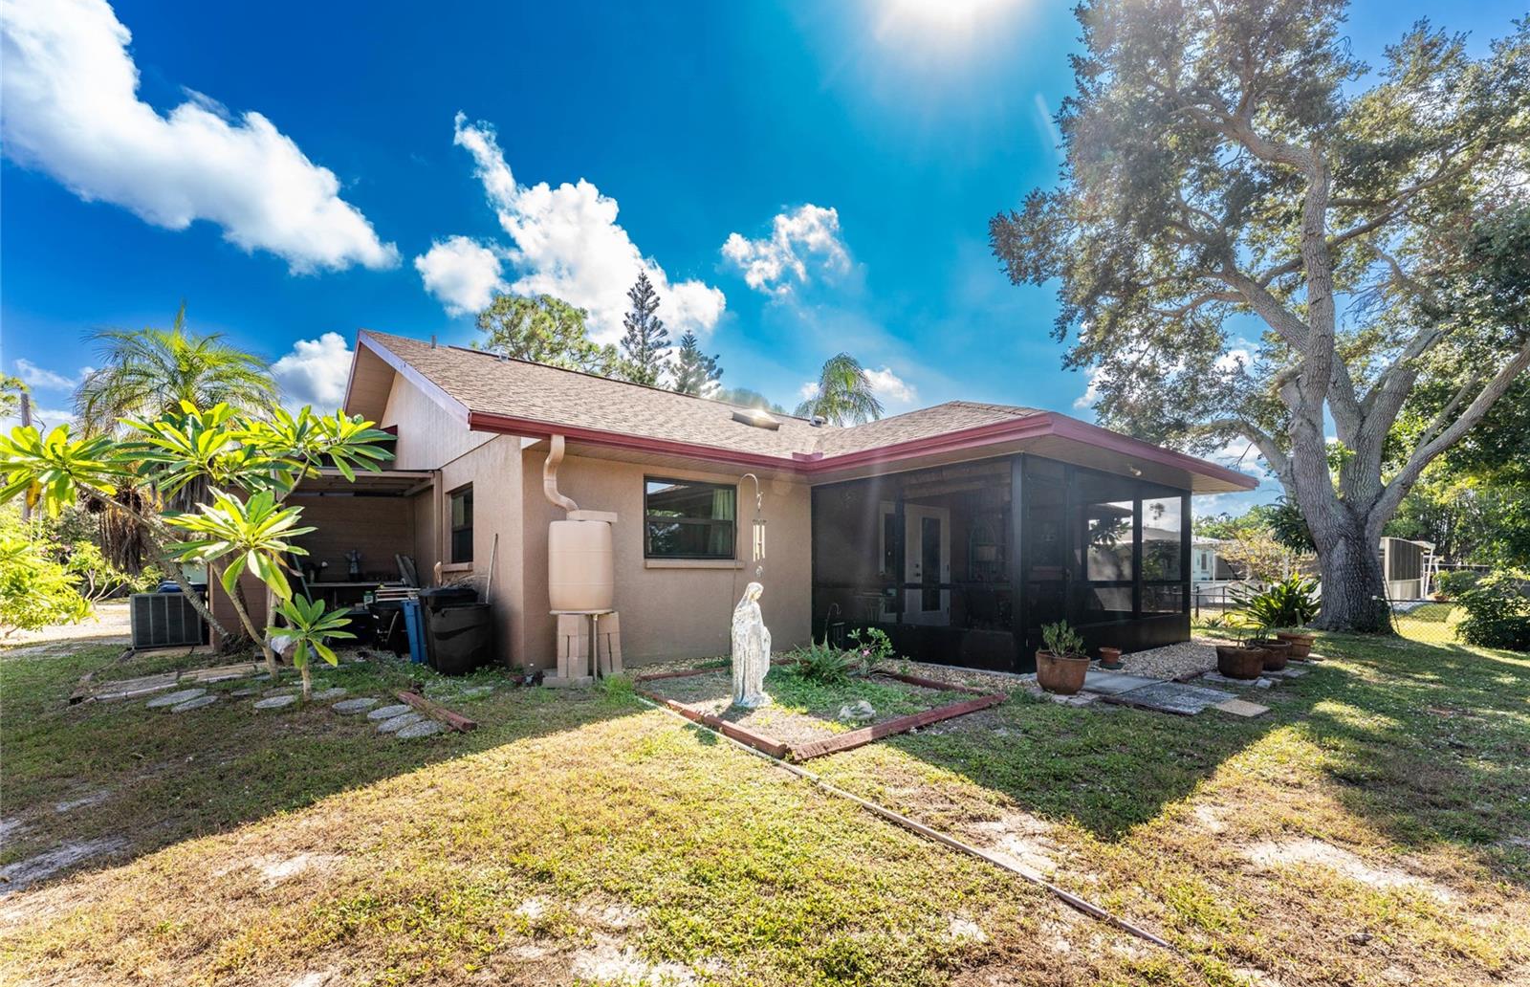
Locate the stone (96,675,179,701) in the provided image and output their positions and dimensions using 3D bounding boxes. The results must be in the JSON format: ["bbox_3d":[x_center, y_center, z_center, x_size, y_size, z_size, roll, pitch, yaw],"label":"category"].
[{"bbox_3d":[-6.038,1.877,5.750,0.600,0.060,0.580,-3,-4,45],"label":"stone"}]

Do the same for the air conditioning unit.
[{"bbox_3d":[-8.530,1.830,8.580,0.690,0.740,0.690,5,-8,-36],"label":"air conditioning unit"}]

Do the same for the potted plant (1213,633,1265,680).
[{"bbox_3d":[4.883,1.666,6.120,0.390,0.460,0.390,5,-8,-36],"label":"potted plant"}]

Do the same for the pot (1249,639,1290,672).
[{"bbox_3d":[5.506,1.776,6.500,0.390,0.310,0.390,-2,-3,41],"label":"pot"}]

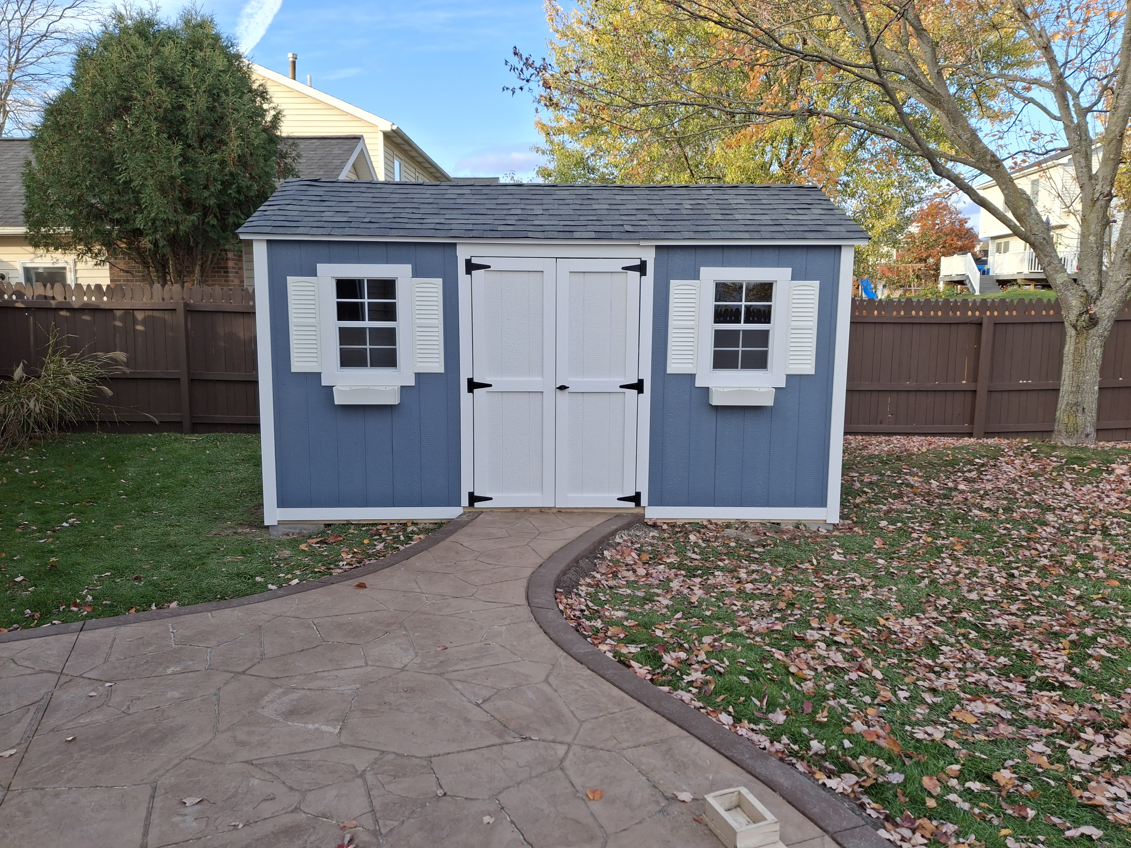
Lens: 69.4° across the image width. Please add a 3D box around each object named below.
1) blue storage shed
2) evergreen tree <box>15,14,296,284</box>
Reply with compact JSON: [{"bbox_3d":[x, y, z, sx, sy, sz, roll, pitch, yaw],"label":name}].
[{"bbox_3d":[-0.103,-0.708,7.089,4.490,2.670,2.480,0,8,-2],"label":"blue storage shed"},{"bbox_3d":[-5.587,-2.830,11.460,3.550,5.690,3.400,0,8,-2],"label":"evergreen tree"}]

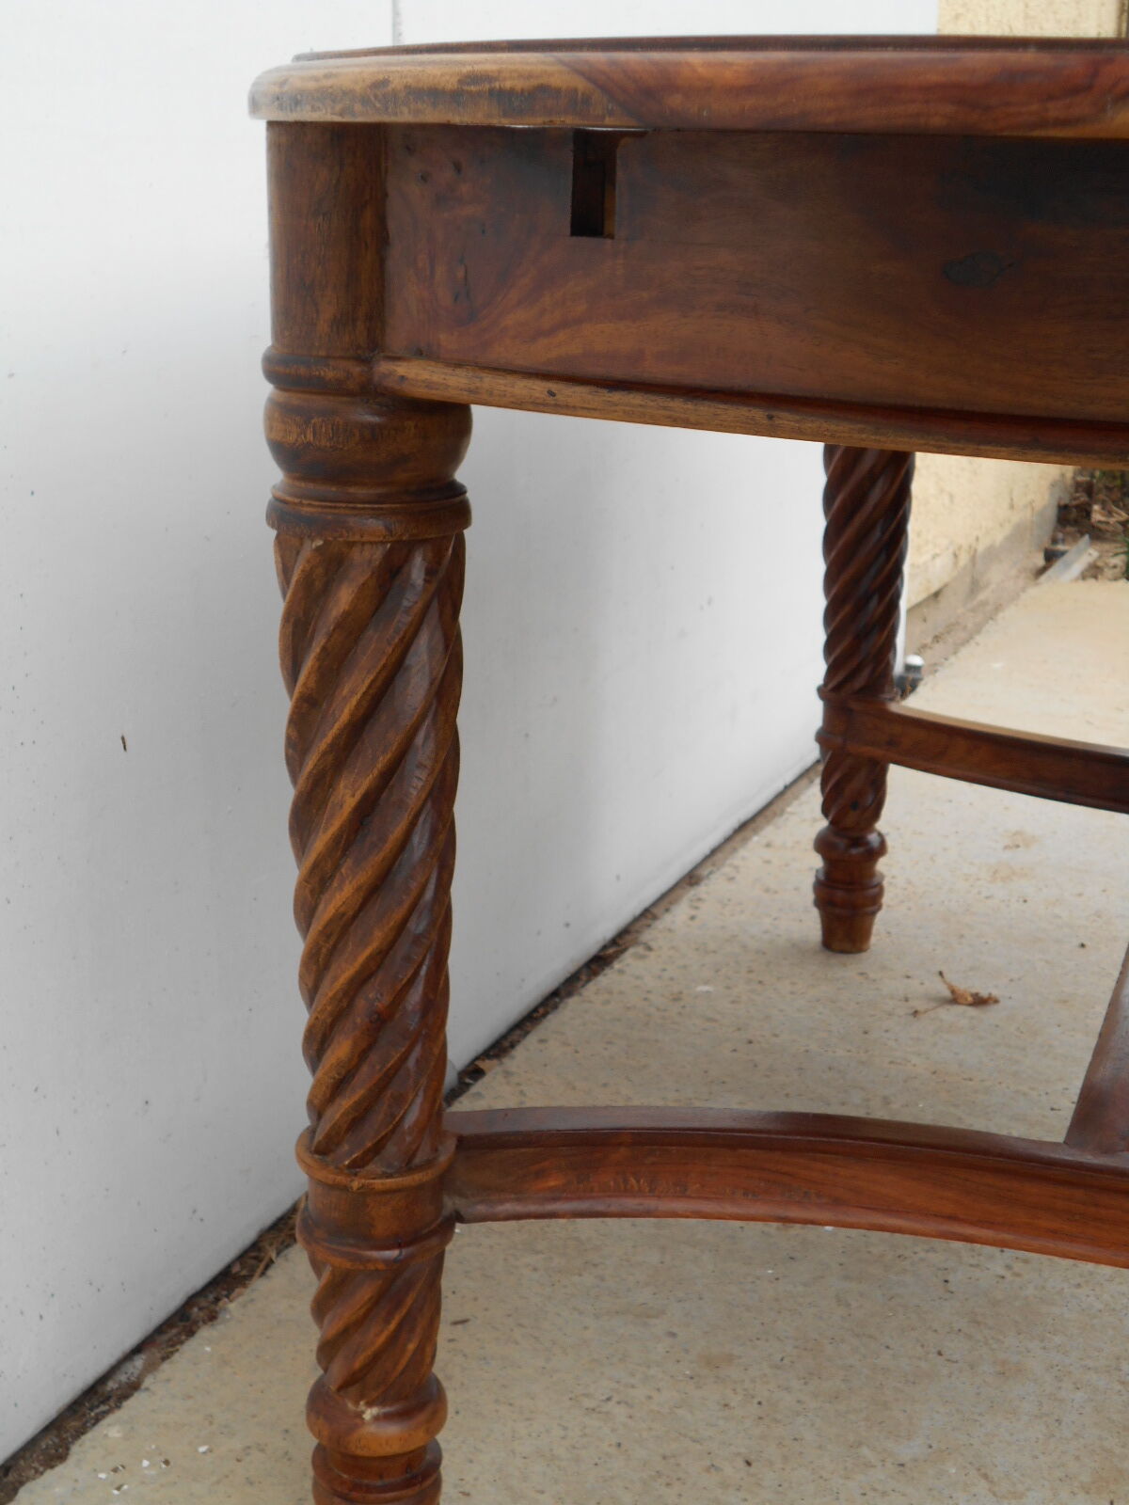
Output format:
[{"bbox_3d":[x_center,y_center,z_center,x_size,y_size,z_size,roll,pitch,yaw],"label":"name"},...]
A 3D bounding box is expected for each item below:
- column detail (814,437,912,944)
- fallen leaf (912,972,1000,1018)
[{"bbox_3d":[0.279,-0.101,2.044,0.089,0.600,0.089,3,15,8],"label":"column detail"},{"bbox_3d":[0.355,0.218,1.963,0.074,0.026,0.042,-2,15,-12],"label":"fallen leaf"}]

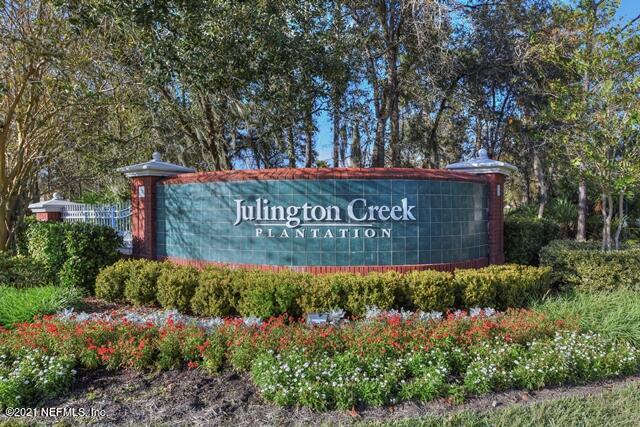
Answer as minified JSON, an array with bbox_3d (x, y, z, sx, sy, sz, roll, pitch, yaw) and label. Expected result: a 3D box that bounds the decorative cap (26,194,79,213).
[{"bbox_3d":[-6.350,-0.255,10.300,0.880,0.460,0.880,0,1,34],"label":"decorative cap"}]

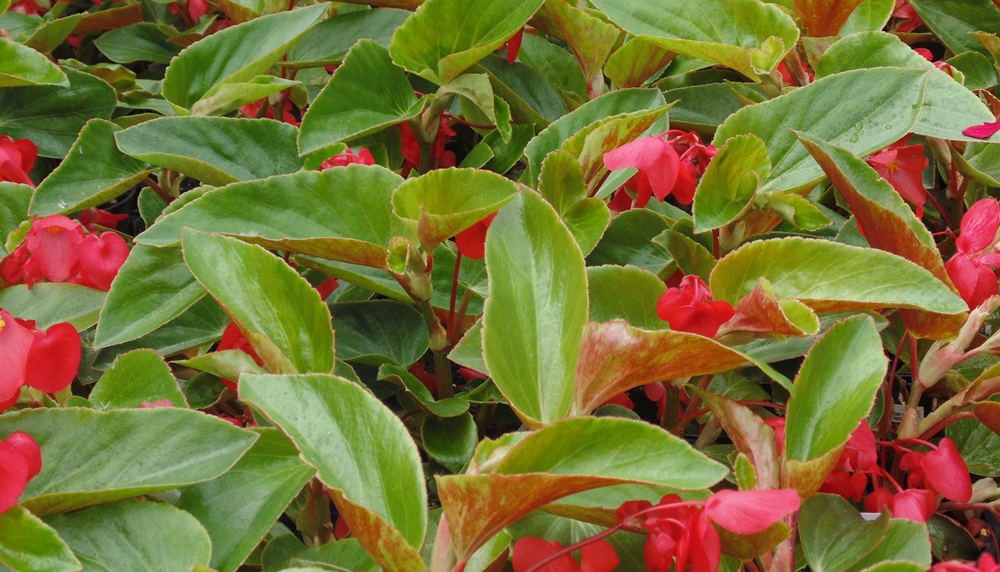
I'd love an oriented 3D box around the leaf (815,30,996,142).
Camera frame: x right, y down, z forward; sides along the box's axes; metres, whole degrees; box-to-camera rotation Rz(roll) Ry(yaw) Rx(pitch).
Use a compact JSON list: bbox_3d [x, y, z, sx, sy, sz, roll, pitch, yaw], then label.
[{"bbox_3d":[0.260,-0.126,1.200,0.118,0.022,0.060,13,47,-6],"label":"leaf"}]

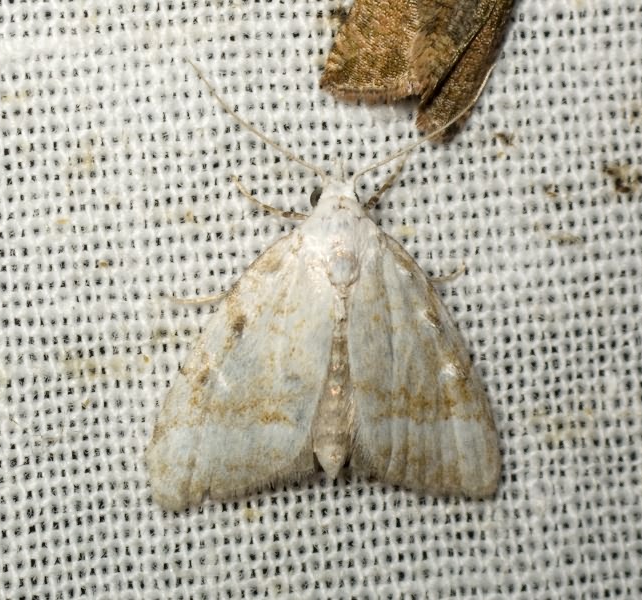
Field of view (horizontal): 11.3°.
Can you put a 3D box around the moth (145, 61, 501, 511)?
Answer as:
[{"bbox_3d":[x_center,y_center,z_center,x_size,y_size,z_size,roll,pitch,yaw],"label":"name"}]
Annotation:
[{"bbox_3d":[0.000,0.000,0.090,0.010,0.013,0.003,0,0,-7],"label":"moth"}]

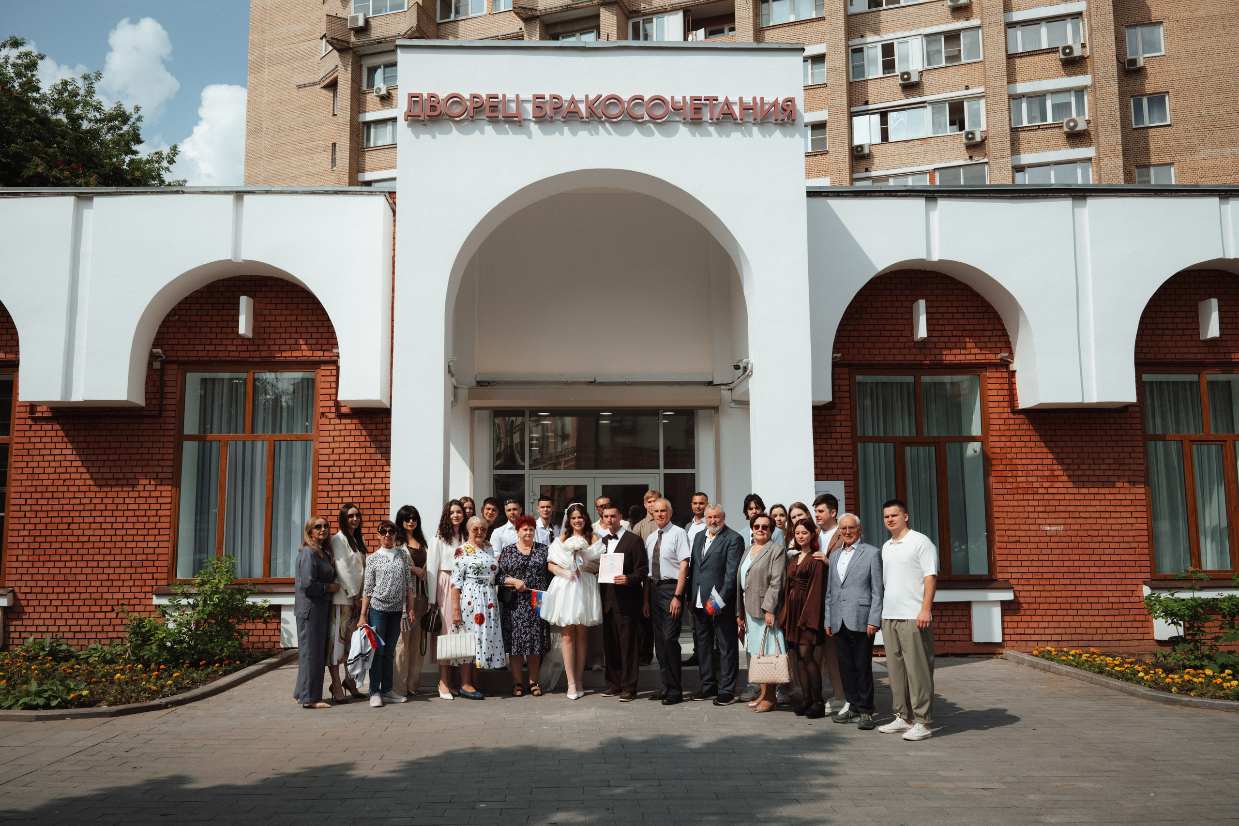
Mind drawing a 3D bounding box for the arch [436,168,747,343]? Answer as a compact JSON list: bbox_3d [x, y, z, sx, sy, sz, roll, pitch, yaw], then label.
[{"bbox_3d":[-0.240,-1.655,10.430,3.300,1.870,0.580,0,-6,-1],"label":"arch"}]

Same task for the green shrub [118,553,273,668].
[{"bbox_3d":[-4.680,2.165,10.630,1.600,1.180,1.150,0,-6,-1],"label":"green shrub"}]

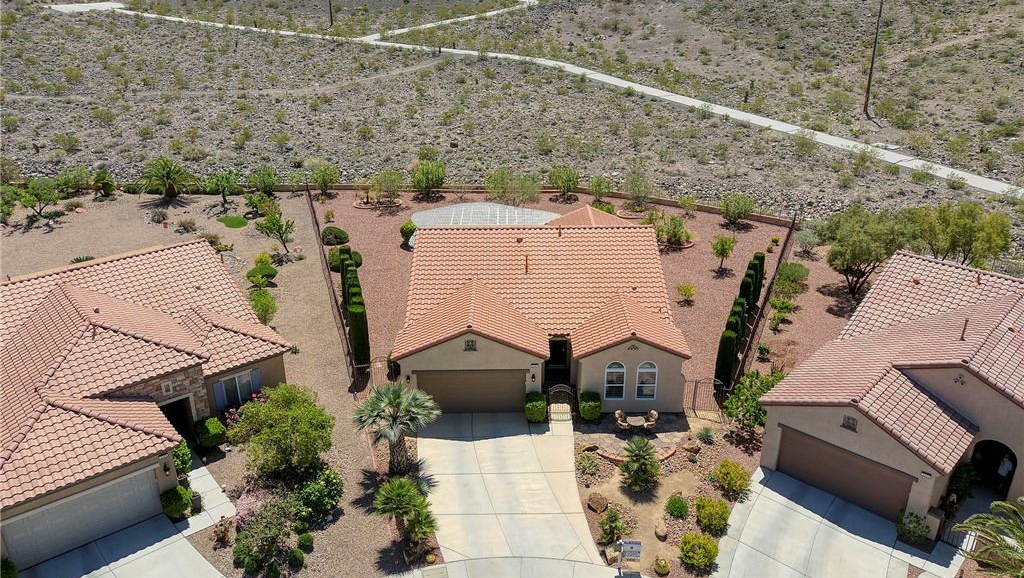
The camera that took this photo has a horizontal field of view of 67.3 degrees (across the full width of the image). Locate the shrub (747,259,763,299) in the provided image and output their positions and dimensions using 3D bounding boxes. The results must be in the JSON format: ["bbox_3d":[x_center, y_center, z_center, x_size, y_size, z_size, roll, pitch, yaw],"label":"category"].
[{"bbox_3d":[13.864,-0.114,44.408,0.730,2.950,0.730,0,22,0],"label":"shrub"}]

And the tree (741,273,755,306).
[{"bbox_3d":[13.169,0.458,42.994,0.730,2.950,0.730,0,22,0],"label":"tree"}]

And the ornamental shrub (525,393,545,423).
[{"bbox_3d":[1.067,5.245,33.937,0.940,1.050,0.920,0,22,0],"label":"ornamental shrub"}]

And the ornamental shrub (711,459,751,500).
[{"bbox_3d":[8.509,7.290,29.745,1.380,1.200,1.380,0,22,0],"label":"ornamental shrub"}]

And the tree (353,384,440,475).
[{"bbox_3d":[-4.542,5.620,30.049,3.300,3.600,3.300,0,22,0],"label":"tree"}]

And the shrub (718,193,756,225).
[{"bbox_3d":[17.212,-6.147,58.770,2.620,2.150,2.620,0,24,0],"label":"shrub"}]

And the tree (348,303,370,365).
[{"bbox_3d":[-7.581,2.363,38.469,0.820,3.000,0.820,0,23,0],"label":"tree"}]

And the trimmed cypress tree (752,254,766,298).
[{"bbox_3d":[14.520,-0.720,45.550,0.680,2.850,0.680,0,23,0],"label":"trimmed cypress tree"}]

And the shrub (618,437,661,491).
[{"bbox_3d":[4.909,6.724,29.644,1.600,2.150,1.600,0,23,0],"label":"shrub"}]

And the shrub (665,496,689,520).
[{"bbox_3d":[6.161,8.149,28.681,0.860,0.740,0.860,0,24,0],"label":"shrub"}]

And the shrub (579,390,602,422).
[{"bbox_3d":[3.487,5.225,33.956,0.930,1.050,0.900,0,22,0],"label":"shrub"}]

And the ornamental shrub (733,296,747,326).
[{"bbox_3d":[11.620,1.880,39.550,0.700,2.800,0.700,0,23,0],"label":"ornamental shrub"}]

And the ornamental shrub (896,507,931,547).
[{"bbox_3d":[14.405,8.520,27.572,1.034,1.179,1.034,0,24,0],"label":"ornamental shrub"}]

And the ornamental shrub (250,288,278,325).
[{"bbox_3d":[-13.933,1.042,43.228,1.460,2.108,1.460,0,24,0],"label":"ornamental shrub"}]

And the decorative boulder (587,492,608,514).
[{"bbox_3d":[3.233,8.020,28.831,0.730,0.630,0.780,0,23,0],"label":"decorative boulder"}]

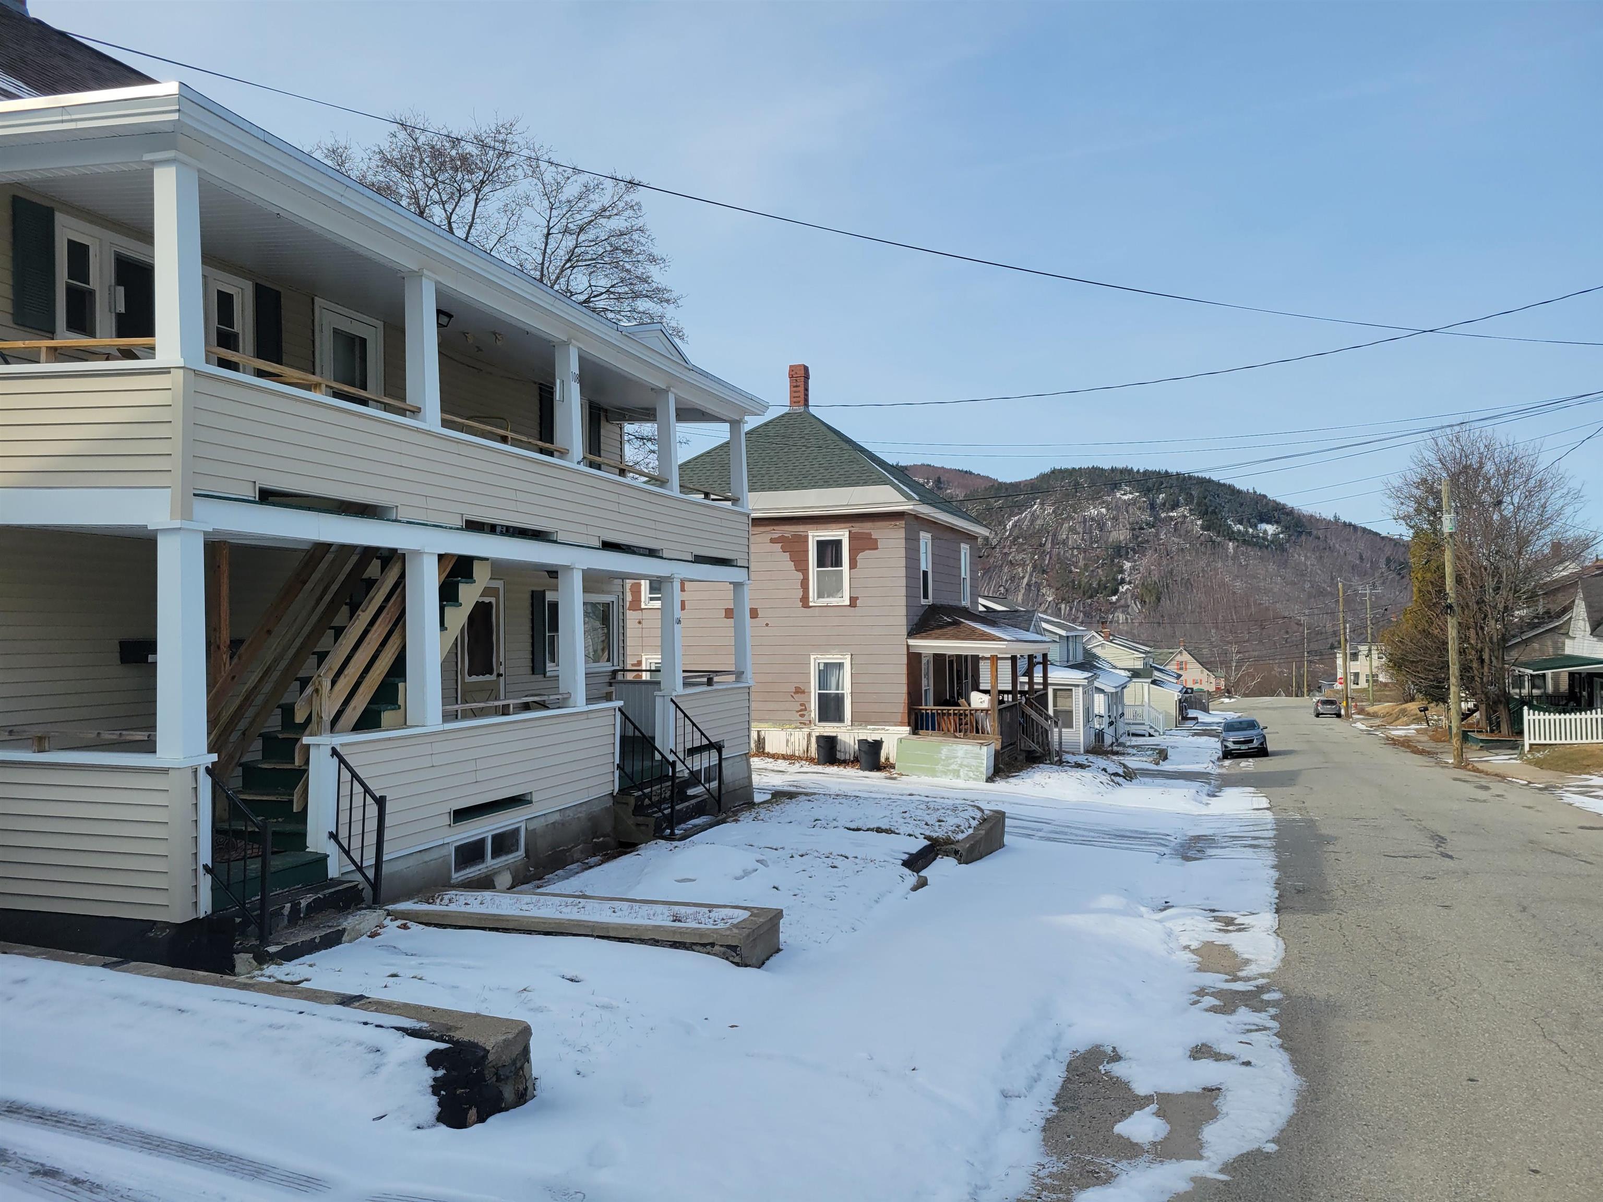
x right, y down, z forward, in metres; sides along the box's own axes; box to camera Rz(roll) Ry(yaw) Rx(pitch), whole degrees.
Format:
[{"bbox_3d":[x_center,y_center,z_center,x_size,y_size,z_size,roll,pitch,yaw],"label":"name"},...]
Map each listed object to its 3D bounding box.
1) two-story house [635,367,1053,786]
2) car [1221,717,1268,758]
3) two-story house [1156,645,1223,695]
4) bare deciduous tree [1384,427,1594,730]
[{"bbox_3d":[0.855,-1.180,31.058,11.240,10.070,8.580,-1,-2,20],"label":"two-story house"},{"bbox_3d":[18.935,5.839,51.600,1.870,1.670,4.650,-1,-4,20],"label":"car"},{"bbox_3d":[56.152,9.758,177.000,10.000,7.400,10.000,-1,-1,6],"label":"two-story house"},{"bbox_3d":[28.344,-0.901,49.500,7.260,12.670,7.260,-1,-2,20],"label":"bare deciduous tree"}]

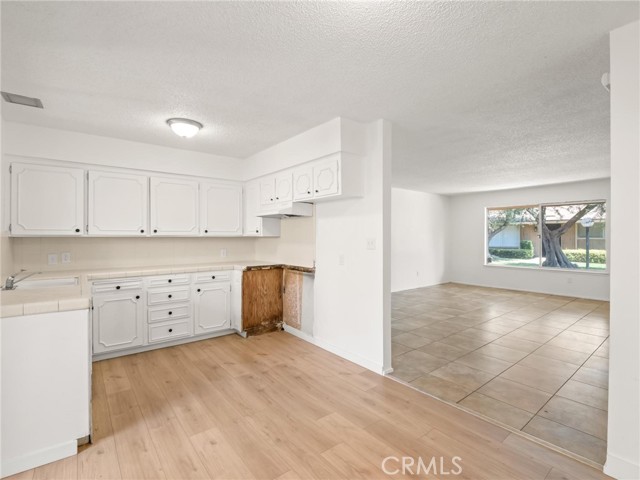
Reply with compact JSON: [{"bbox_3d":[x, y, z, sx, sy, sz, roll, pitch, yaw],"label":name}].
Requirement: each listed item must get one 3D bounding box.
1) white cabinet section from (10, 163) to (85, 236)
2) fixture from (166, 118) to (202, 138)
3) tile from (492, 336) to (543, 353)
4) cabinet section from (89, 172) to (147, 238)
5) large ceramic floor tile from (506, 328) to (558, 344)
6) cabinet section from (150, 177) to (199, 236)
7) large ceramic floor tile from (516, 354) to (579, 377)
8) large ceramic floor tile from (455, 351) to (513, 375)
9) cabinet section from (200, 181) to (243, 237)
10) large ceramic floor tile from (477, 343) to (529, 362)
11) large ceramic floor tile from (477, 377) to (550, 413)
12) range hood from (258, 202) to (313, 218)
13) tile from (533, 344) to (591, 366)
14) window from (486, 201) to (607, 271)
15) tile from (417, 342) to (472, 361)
[{"bbox_3d":[-2.842,-0.393,3.128,0.555,0.713,0.320,0,1,-37],"label":"white cabinet section"},{"bbox_3d":[-1.379,-1.120,3.034,0.340,0.130,0.340,0,1,-38],"label":"fixture"},{"bbox_3d":[2.460,1.302,3.711,0.444,0.010,0.444,0,1,-38],"label":"tile"},{"bbox_3d":[-2.367,-0.399,3.484,0.564,0.716,0.320,0,1,-37],"label":"cabinet section"},{"bbox_3d":[2.813,1.300,3.985,0.444,0.010,0.444,0,1,-38],"label":"large ceramic floor tile"},{"bbox_3d":[-1.903,-0.404,3.832,0.555,0.718,0.320,0,1,-37],"label":"cabinet section"},{"bbox_3d":[2.381,1.308,3.083,0.444,0.010,0.444,0,1,-38],"label":"large ceramic floor tile"},{"bbox_3d":[1.753,1.307,3.161,0.444,0.010,0.444,0,1,-38],"label":"large ceramic floor tile"},{"bbox_3d":[-1.435,-0.406,4.183,0.576,0.713,0.320,0,1,-37],"label":"cabinet section"},{"bbox_3d":[2.106,1.305,3.436,0.444,0.010,0.444,0,1,-38],"label":"large ceramic floor tile"},{"bbox_3d":[1.675,1.313,2.533,0.444,0.010,0.444,0,1,-38],"label":"large ceramic floor tile"},{"bbox_3d":[-0.504,-0.374,3.894,0.470,0.145,0.755,0,1,-38],"label":"range hood"},{"bbox_3d":[2.734,1.306,3.357,0.444,0.010,0.444,0,1,-38],"label":"tile"},{"bbox_3d":[5.236,-0.070,7.059,0.100,1.547,2.414,0,1,-38],"label":"window"},{"bbox_3d":[1.478,1.304,3.514,0.444,0.010,0.444,0,1,-38],"label":"tile"}]

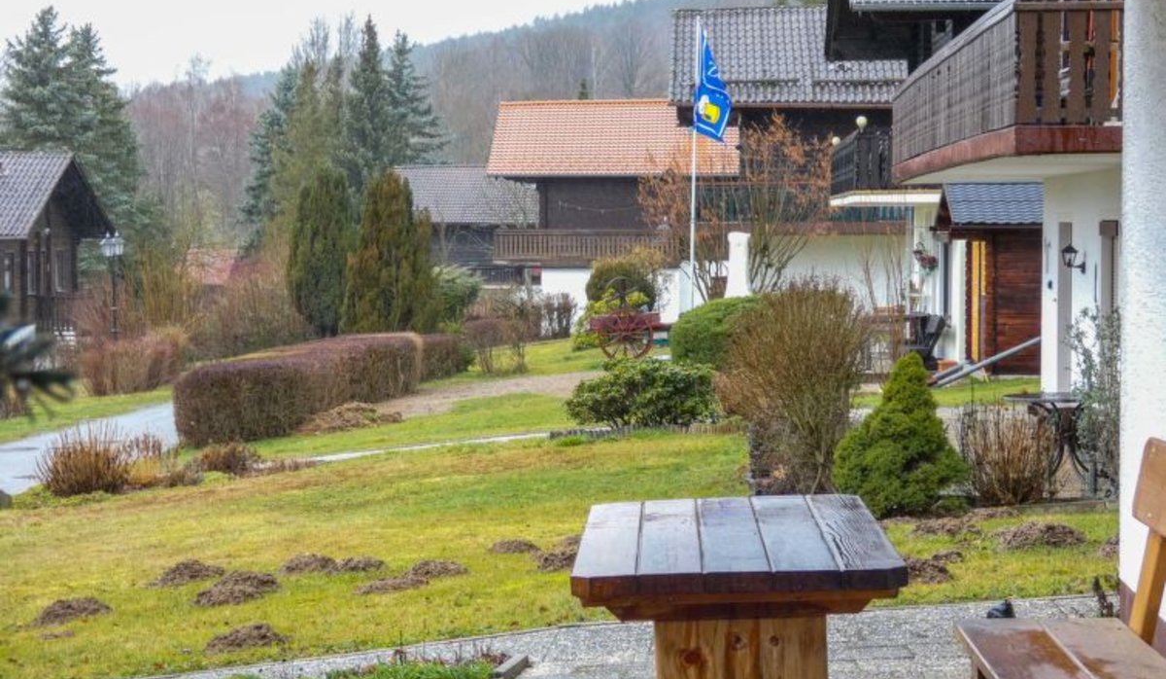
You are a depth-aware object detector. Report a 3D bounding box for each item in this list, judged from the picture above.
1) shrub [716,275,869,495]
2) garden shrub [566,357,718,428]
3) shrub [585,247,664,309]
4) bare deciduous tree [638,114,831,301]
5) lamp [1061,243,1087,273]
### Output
[{"bbox_3d":[1.503,0.349,19.400,1.092,1.548,1.100,0,3,0],"label":"shrub"},{"bbox_3d":[0.623,0.548,28.000,1.595,0.728,1.250,0,3,0],"label":"garden shrub"},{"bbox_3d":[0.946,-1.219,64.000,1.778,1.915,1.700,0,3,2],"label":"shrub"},{"bbox_3d":[2.686,-1.978,48.500,3.420,4.042,3.100,0,3,0],"label":"bare deciduous tree"},{"bbox_3d":[4.771,-0.788,26.500,0.235,0.300,0.170,0,3,3],"label":"lamp"}]

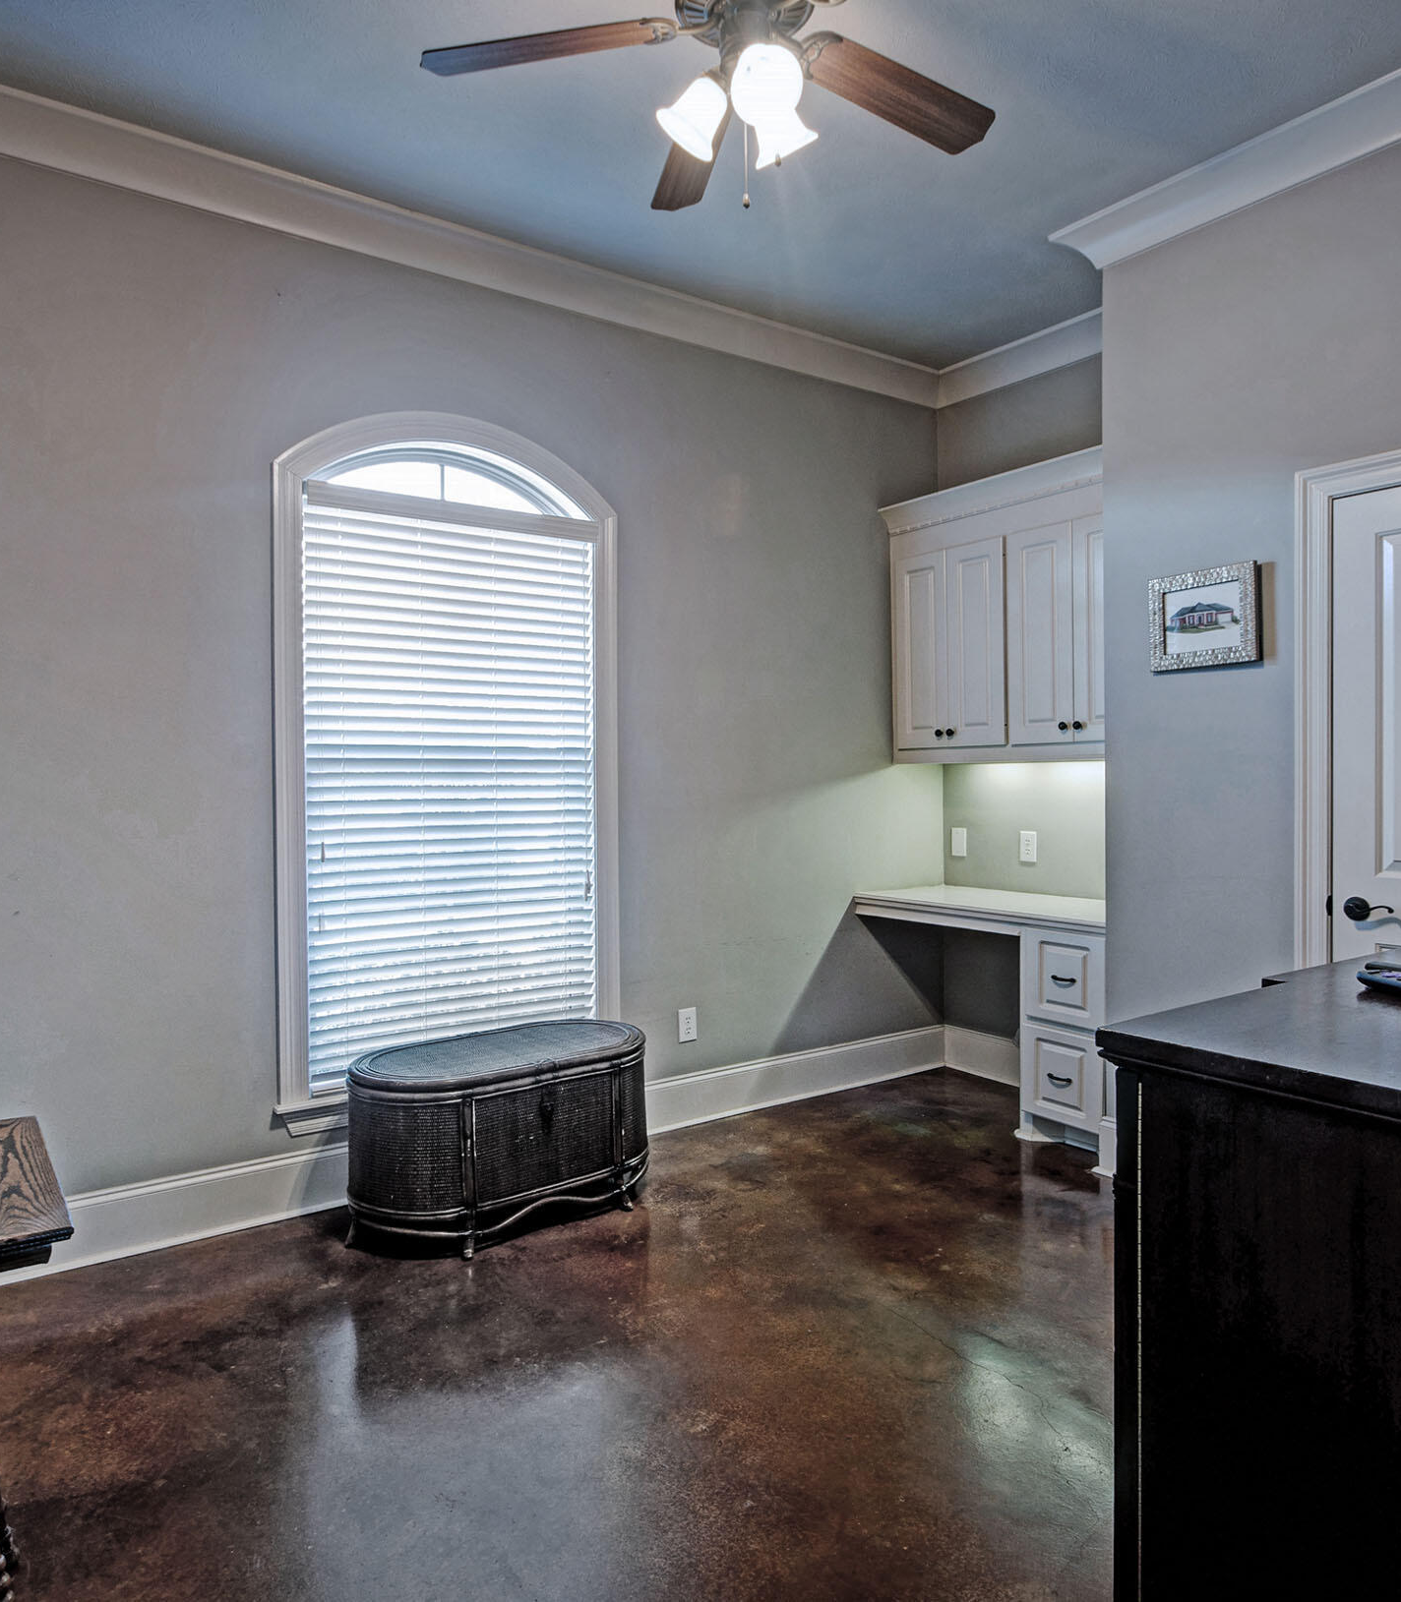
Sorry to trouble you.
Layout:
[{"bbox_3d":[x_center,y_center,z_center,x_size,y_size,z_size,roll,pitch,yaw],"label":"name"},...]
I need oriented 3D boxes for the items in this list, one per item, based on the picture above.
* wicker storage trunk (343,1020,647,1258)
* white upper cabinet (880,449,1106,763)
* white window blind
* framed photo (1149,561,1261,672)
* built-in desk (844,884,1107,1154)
[{"bbox_3d":[-0.569,0.968,2.983,0.920,0.460,0.465,-1,1,-33],"label":"wicker storage trunk"},{"bbox_3d":[1.225,-0.664,3.782,0.360,1.035,1.070,-1,1,-39],"label":"white upper cabinet"},{"bbox_3d":[-0.755,-0.033,3.159,0.925,1.765,0.065,-1,1,-33],"label":"white window blind"},{"bbox_3d":[1.462,-0.531,2.913,0.025,0.276,0.305,-1,1,-39],"label":"framed photo"},{"bbox_3d":[1.174,0.772,3.777,0.515,0.775,1.070,-1,1,-39],"label":"built-in desk"}]

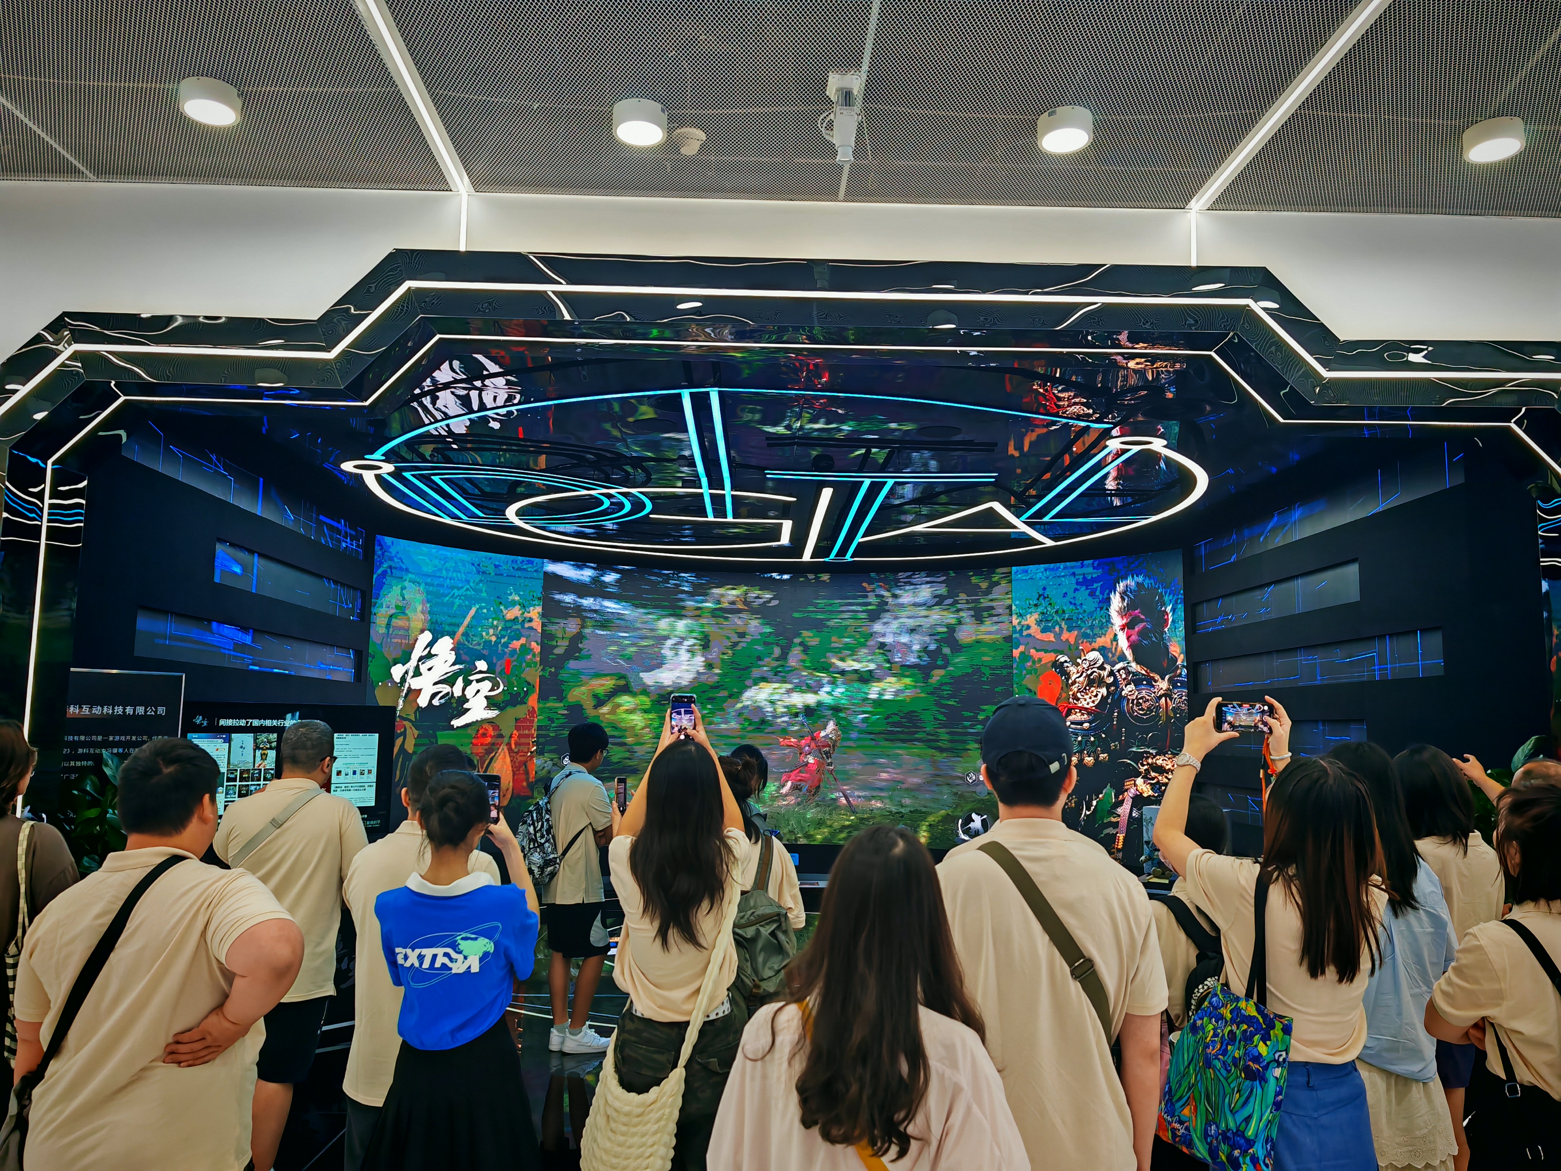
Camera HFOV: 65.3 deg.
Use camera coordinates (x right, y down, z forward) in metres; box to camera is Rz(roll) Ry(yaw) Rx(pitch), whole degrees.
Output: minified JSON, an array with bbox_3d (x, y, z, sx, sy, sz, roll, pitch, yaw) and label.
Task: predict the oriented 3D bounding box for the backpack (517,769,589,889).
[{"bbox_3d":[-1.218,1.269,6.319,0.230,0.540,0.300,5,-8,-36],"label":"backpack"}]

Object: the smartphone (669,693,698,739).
[{"bbox_3d":[-0.277,0.386,3.500,0.074,0.153,0.011,0,10,-2],"label":"smartphone"}]

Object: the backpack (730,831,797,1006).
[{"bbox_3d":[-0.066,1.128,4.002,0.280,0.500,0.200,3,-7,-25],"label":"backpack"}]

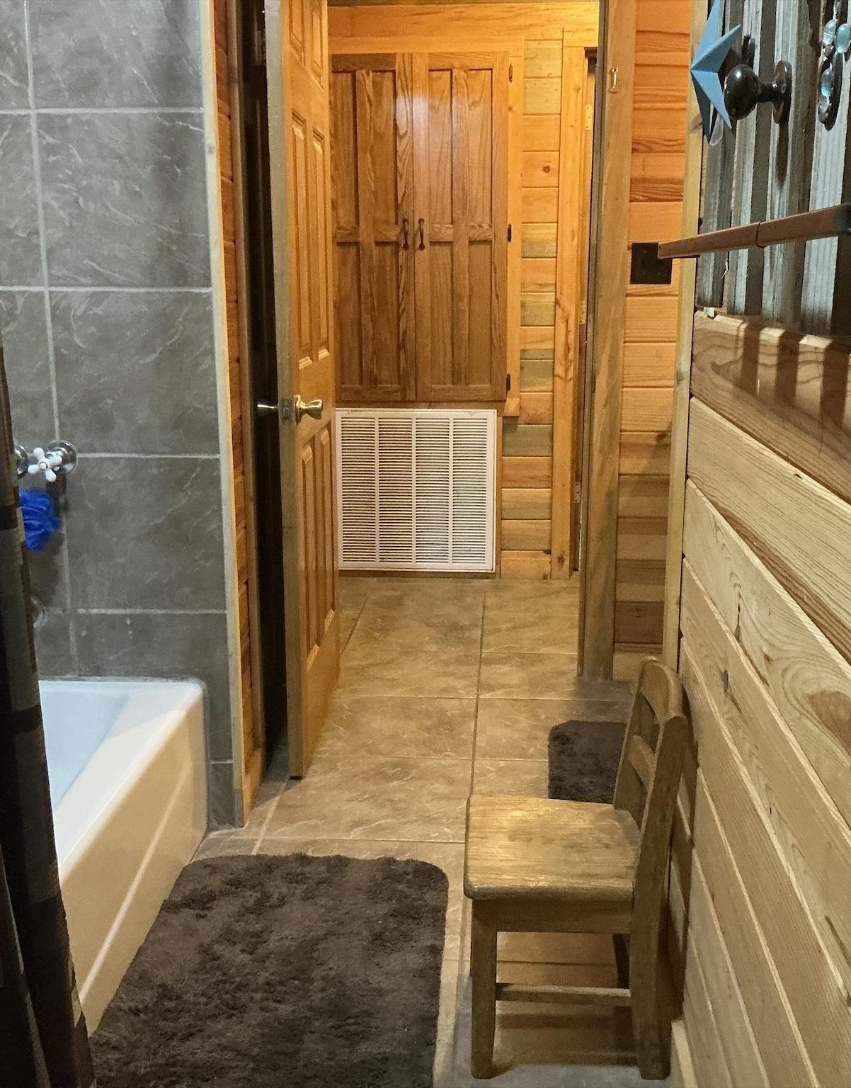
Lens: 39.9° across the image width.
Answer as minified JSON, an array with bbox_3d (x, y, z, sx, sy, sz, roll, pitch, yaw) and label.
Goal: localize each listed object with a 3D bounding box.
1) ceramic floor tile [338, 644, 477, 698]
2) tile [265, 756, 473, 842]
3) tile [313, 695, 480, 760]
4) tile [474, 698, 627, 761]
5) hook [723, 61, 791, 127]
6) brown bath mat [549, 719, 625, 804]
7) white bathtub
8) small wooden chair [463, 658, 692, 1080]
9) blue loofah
[{"bbox_3d":[-0.060,0.409,3.668,0.455,0.010,0.455,0,12,4],"label":"ceramic floor tile"},{"bbox_3d":[-0.119,0.602,2.776,0.455,0.010,0.455,0,12,4],"label":"tile"},{"bbox_3d":[-0.090,0.506,3.222,0.455,0.010,0.455,0,12,4],"label":"tile"},{"bbox_3d":[0.366,0.508,3.192,0.455,0.010,0.455,0,12,4],"label":"tile"},{"bbox_3d":[0.286,-0.393,1.029,0.058,0.056,0.058,0,12,4],"label":"hook"},{"bbox_3d":[0.555,0.559,2.867,0.500,0.025,0.750,0,12,4],"label":"brown bath mat"},{"bbox_3d":[-0.897,0.614,1.894,0.765,0.350,1.430,0,12,4],"label":"white bathtub"},{"bbox_3d":[0.231,0.483,1.864,0.325,0.600,0.317,0,12,4],"label":"small wooden chair"},{"bbox_3d":[-0.812,-0.048,2.412,0.125,0.125,0.110,0,12,4],"label":"blue loofah"}]

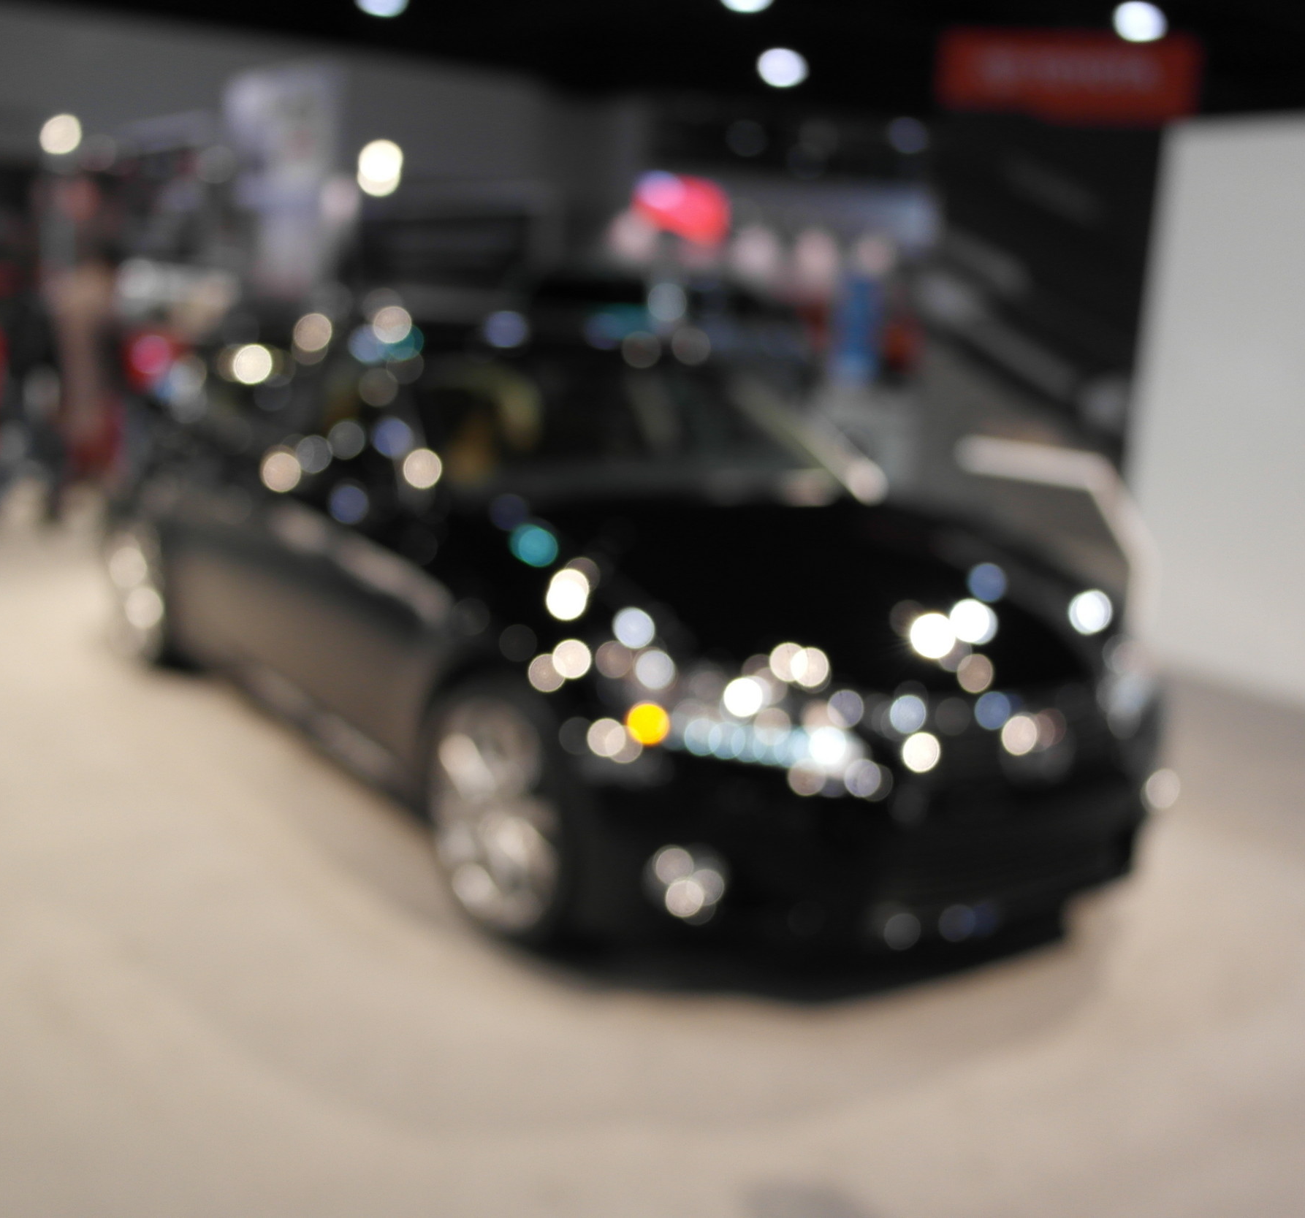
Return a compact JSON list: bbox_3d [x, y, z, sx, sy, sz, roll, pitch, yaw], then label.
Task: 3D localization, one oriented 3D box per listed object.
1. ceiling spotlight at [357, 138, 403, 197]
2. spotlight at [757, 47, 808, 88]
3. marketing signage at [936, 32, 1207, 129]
[{"bbox_3d":[-2.536,-4.117,14.199,0.408,0.506,0.408,1,11,-11],"label":"ceiling spotlight"},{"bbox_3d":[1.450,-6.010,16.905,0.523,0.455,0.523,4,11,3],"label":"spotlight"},{"bbox_3d":[4.011,-5.104,14.624,2.750,0.880,0.200,6,11,12],"label":"marketing signage"}]

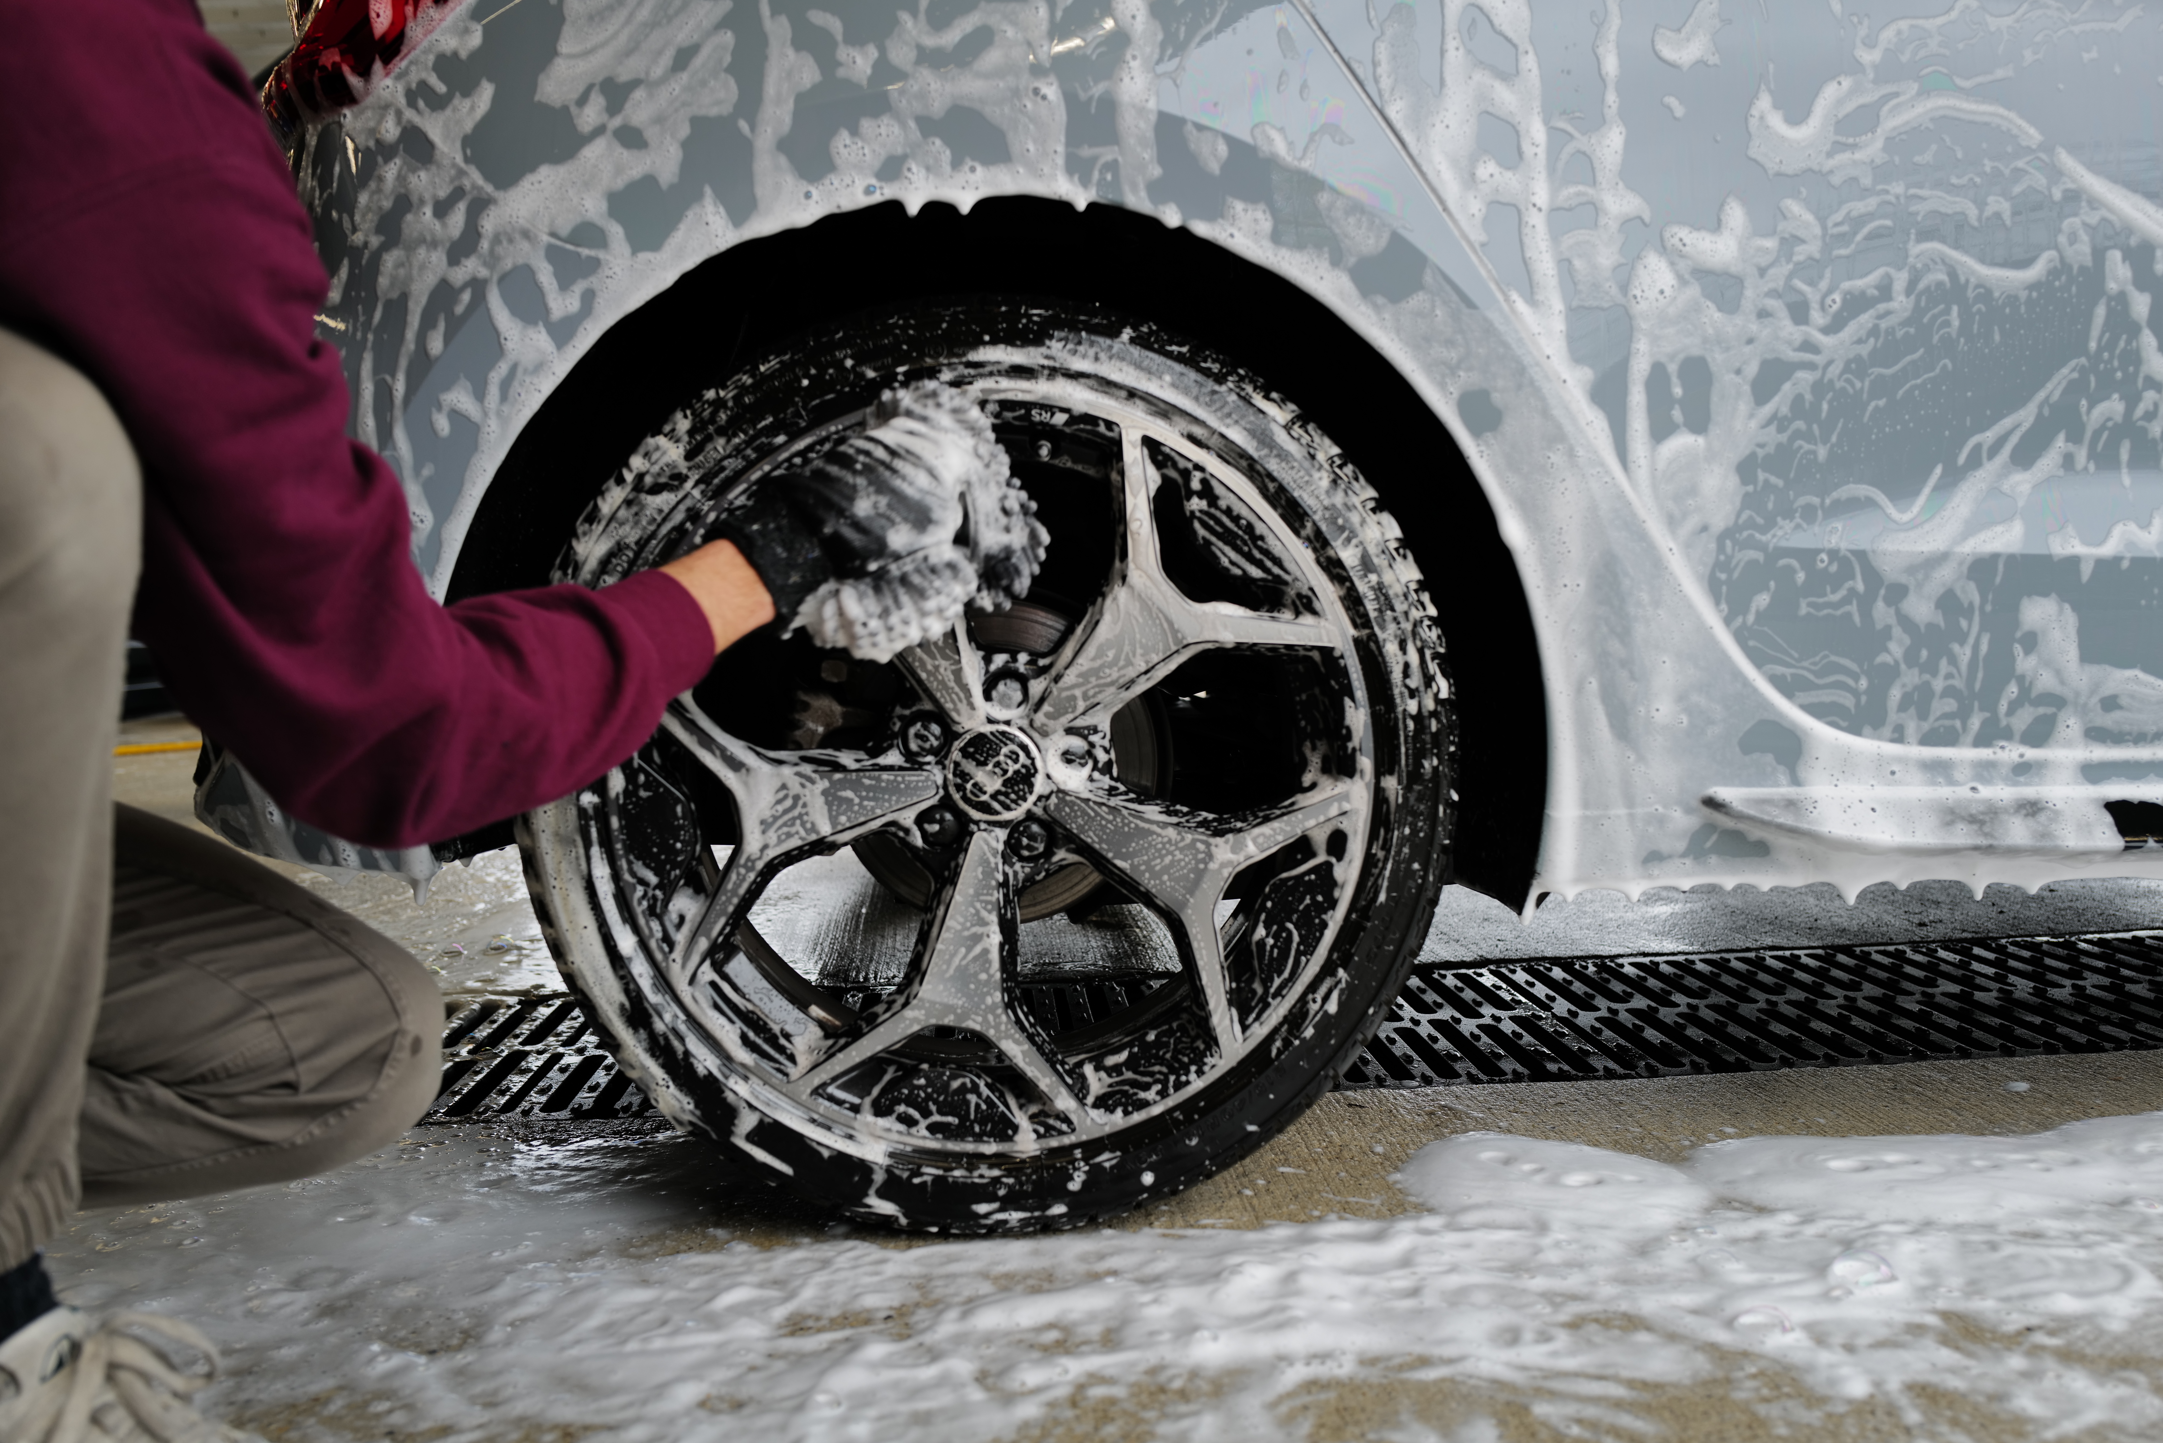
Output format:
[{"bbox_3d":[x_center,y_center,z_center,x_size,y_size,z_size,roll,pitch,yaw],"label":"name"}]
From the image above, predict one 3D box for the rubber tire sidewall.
[{"bbox_3d":[-0.069,0.025,1.268,0.668,0.668,0.230,-2,5,-3],"label":"rubber tire sidewall"}]

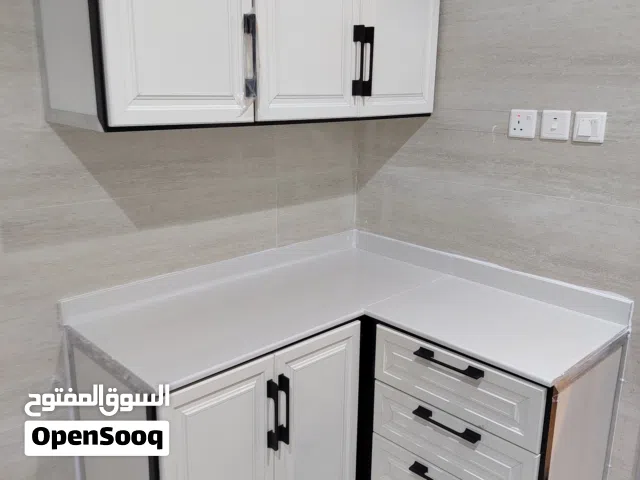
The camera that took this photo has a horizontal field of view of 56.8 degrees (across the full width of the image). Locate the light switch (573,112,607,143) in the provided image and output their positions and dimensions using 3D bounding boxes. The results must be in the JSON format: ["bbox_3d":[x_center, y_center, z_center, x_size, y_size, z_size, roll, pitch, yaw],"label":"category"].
[{"bbox_3d":[0.789,-0.328,1.730,0.016,0.087,0.087,-14,21,-43],"label":"light switch"}]

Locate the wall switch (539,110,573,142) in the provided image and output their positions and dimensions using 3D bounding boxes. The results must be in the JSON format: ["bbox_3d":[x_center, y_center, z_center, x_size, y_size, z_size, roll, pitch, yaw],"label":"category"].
[{"bbox_3d":[0.718,-0.348,1.799,0.014,0.087,0.087,-14,21,-43],"label":"wall switch"}]

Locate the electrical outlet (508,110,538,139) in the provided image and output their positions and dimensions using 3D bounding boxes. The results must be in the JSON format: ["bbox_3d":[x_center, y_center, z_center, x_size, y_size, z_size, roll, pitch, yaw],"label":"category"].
[{"bbox_3d":[0.643,-0.366,1.872,0.014,0.087,0.087,-14,21,-43],"label":"electrical outlet"}]

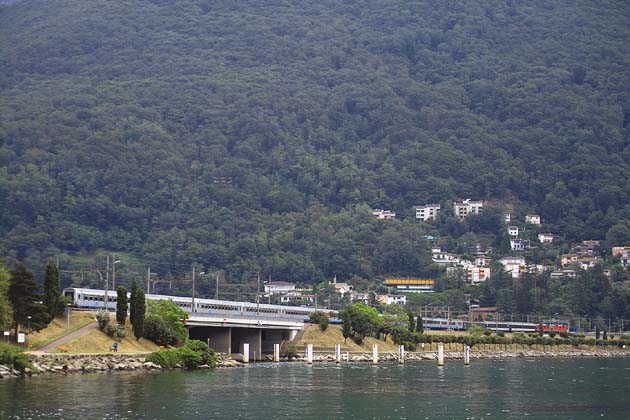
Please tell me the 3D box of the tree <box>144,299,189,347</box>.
[{"bbox_3d":[-26.330,19.820,262.000,8.010,8.460,7.610,1,-5,-6],"label":"tree"}]

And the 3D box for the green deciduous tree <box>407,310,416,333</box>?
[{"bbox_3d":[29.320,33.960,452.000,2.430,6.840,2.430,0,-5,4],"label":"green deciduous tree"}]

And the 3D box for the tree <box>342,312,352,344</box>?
[{"bbox_3d":[8.040,29.320,368.000,2.230,7.920,2.230,0,-5,1],"label":"tree"}]

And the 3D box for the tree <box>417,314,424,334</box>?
[{"bbox_3d":[32.270,35.060,455.000,2.140,6.180,2.140,0,-5,4],"label":"tree"}]

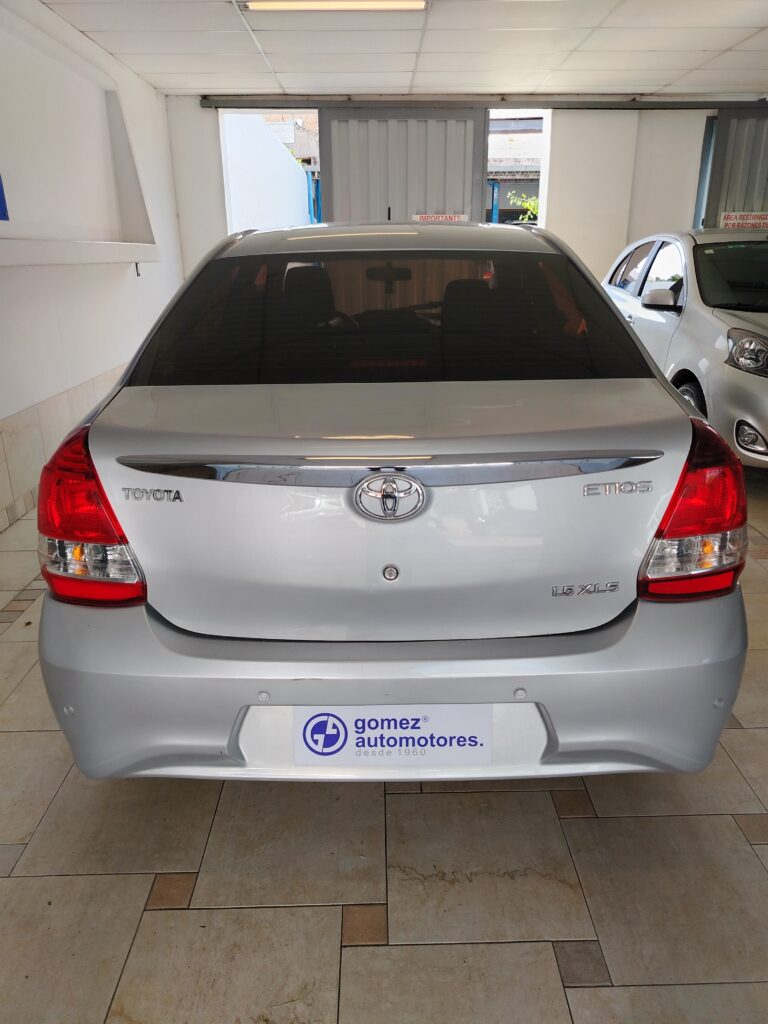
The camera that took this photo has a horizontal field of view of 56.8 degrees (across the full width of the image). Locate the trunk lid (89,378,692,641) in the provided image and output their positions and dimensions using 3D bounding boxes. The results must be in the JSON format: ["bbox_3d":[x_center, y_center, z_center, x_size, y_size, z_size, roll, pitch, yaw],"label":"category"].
[{"bbox_3d":[0.018,-0.031,1.597,1.310,0.440,0.540,-1,20,0],"label":"trunk lid"}]

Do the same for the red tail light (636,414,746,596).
[{"bbox_3d":[0.678,-0.018,1.544,0.270,0.365,0.260,-4,20,-9],"label":"red tail light"}]

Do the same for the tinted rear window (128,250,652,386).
[{"bbox_3d":[0.016,-0.550,1.950,1.300,0.100,0.580,-1,51,0],"label":"tinted rear window"}]

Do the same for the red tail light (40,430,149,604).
[{"bbox_3d":[-0.637,0.000,1.528,0.270,0.365,0.260,3,20,9],"label":"red tail light"}]

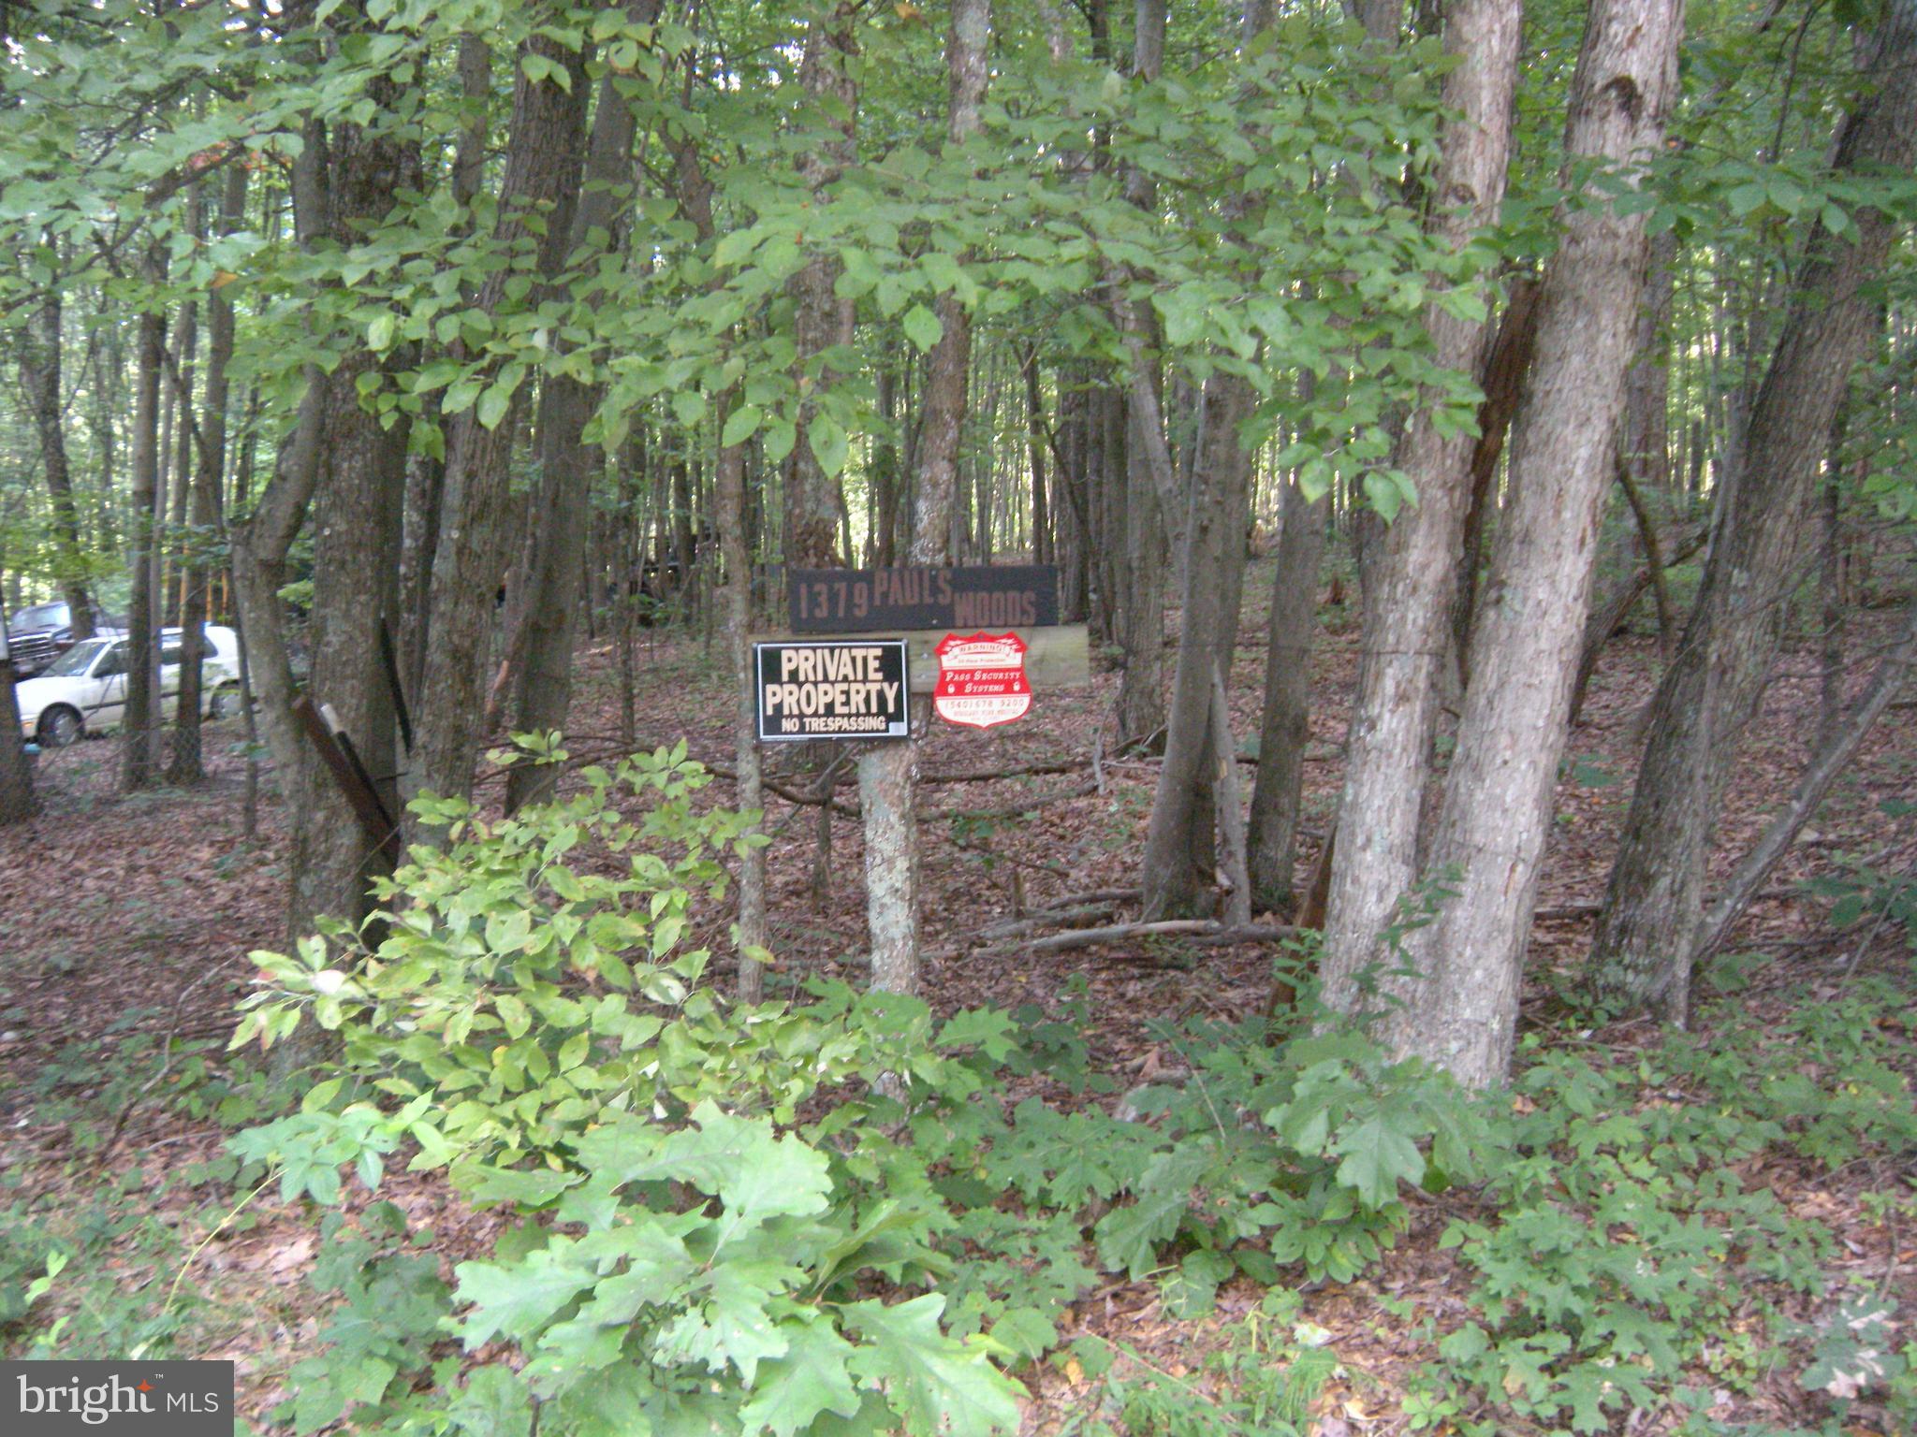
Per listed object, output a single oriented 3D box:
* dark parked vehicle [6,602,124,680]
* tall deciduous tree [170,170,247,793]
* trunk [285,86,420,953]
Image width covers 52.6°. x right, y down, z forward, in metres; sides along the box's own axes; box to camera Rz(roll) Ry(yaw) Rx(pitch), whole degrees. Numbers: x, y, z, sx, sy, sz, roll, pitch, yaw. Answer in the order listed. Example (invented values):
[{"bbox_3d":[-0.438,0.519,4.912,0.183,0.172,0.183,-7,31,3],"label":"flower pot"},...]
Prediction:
[{"bbox_3d":[-17.700,-1.400,39.000,1.950,1.900,5.300,0,1,-7],"label":"dark parked vehicle"},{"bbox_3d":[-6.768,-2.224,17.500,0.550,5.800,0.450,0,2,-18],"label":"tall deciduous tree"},{"bbox_3d":[-1.532,-0.479,4.900,0.330,2.300,0.310,0,1,-12],"label":"trunk"}]

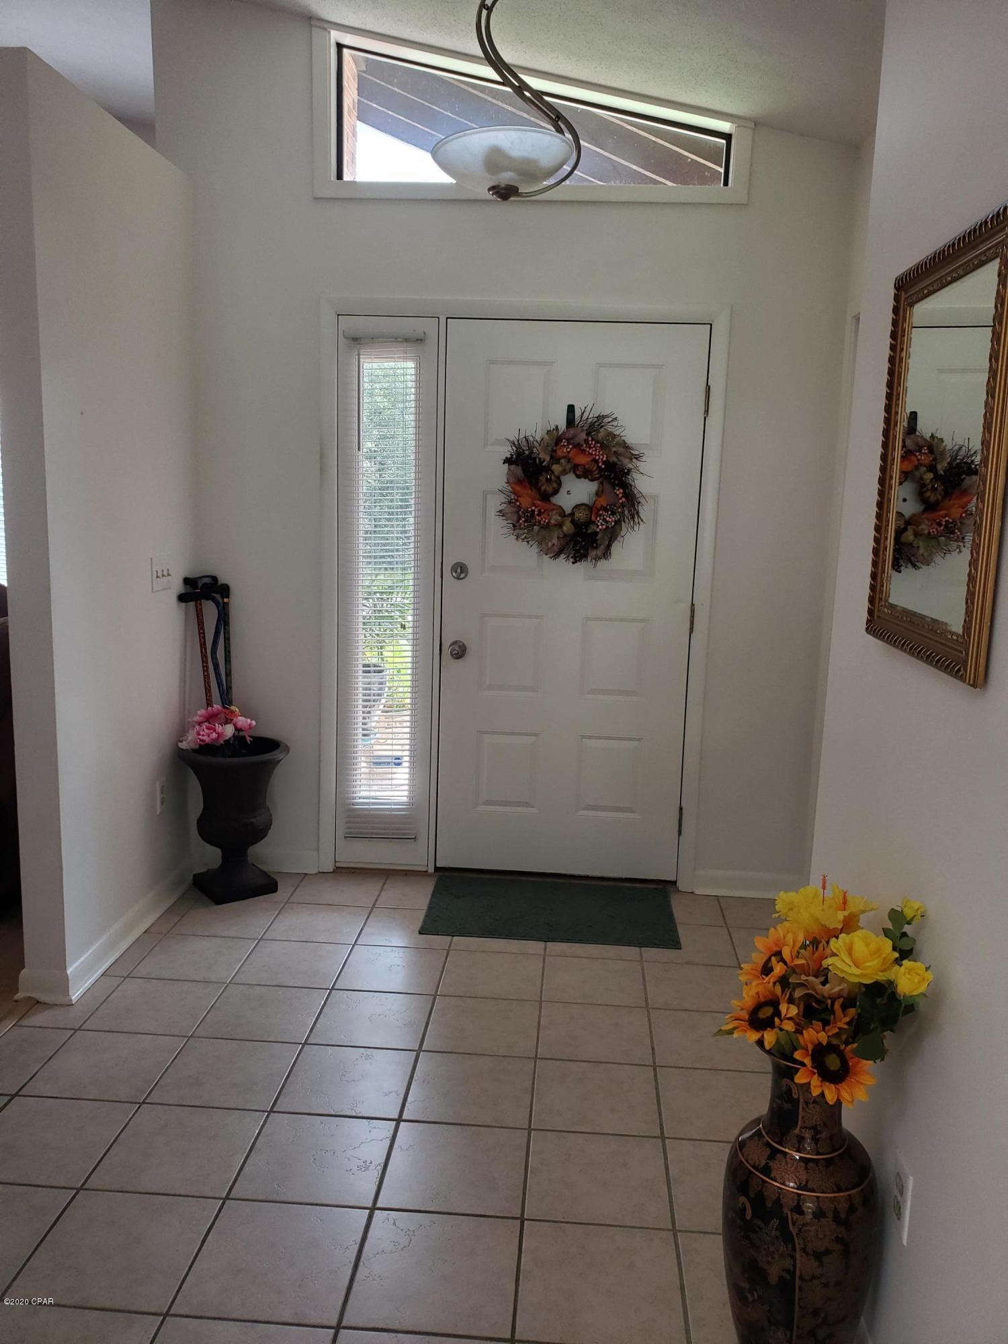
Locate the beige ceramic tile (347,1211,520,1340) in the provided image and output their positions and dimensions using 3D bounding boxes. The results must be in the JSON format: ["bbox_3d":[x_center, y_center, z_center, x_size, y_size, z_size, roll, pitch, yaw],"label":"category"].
[{"bbox_3d":[-0.122,1.114,1.869,0.297,0.010,0.295,2,9,4],"label":"beige ceramic tile"}]

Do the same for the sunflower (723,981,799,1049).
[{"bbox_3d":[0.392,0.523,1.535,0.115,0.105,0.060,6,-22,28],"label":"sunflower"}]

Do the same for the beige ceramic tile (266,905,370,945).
[{"bbox_3d":[-0.631,0.854,3.418,0.302,0.010,0.300,2,10,4],"label":"beige ceramic tile"}]

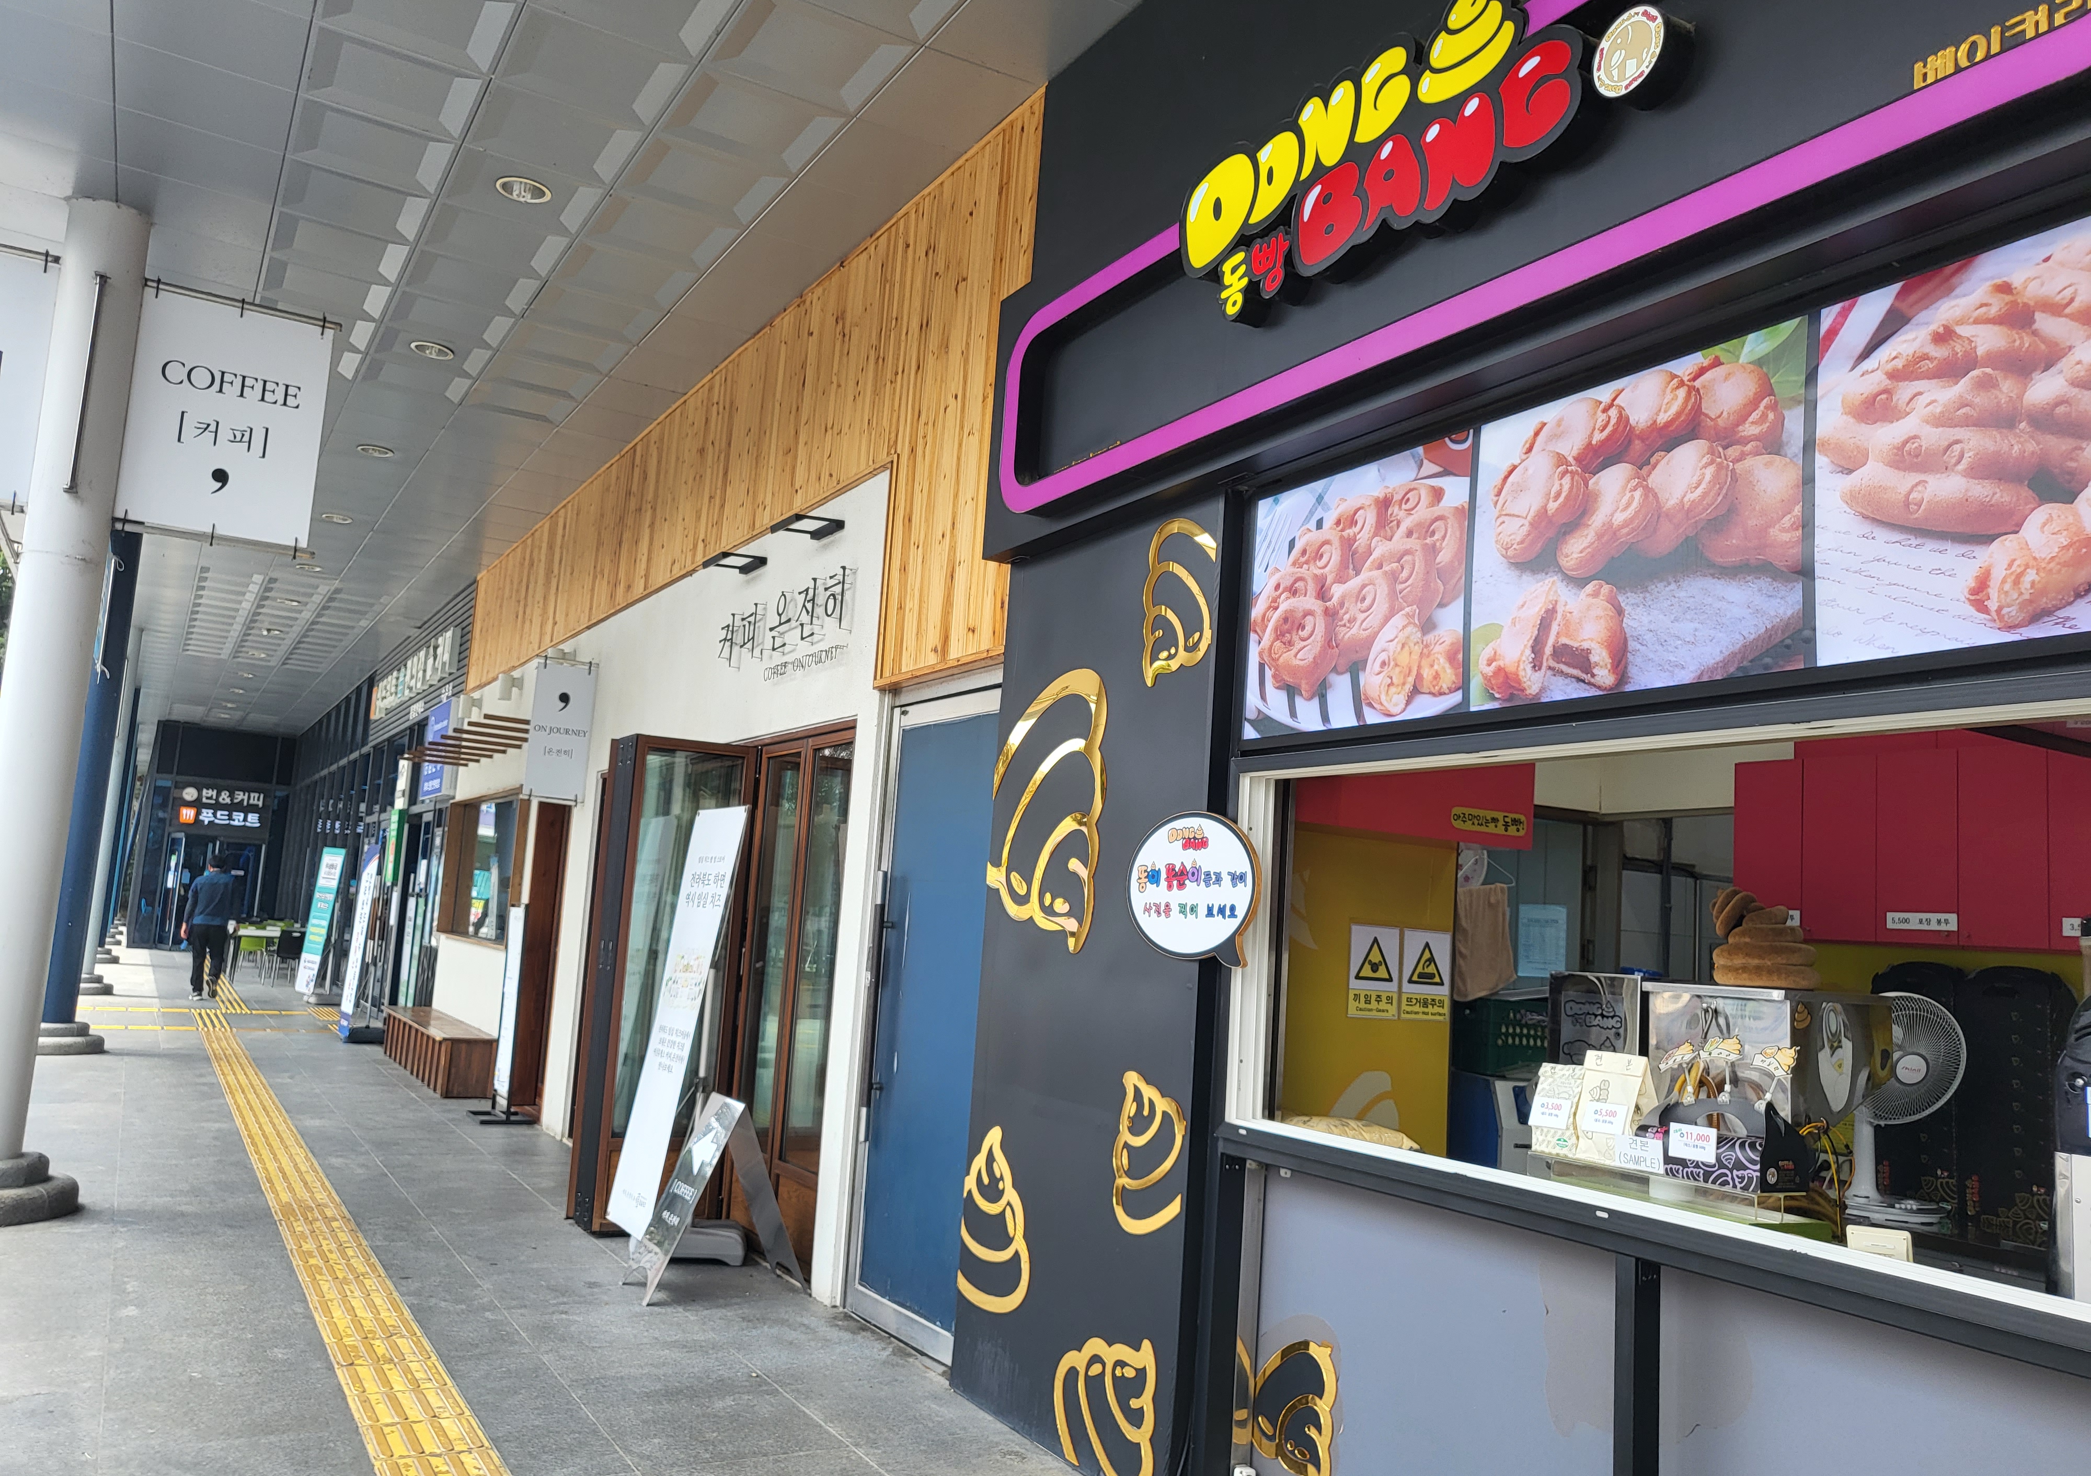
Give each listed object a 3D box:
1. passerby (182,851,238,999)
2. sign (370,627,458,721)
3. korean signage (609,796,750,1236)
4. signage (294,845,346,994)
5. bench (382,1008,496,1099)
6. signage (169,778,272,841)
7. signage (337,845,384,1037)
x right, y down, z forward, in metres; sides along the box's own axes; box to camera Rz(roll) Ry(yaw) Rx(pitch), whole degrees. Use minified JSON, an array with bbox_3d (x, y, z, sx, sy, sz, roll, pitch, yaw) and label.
[{"bbox_3d":[-10.224,2.311,19.256,0.620,1.760,0.450,8,-8,-29],"label":"passerby"},{"bbox_3d":[-7.652,-0.680,18.922,0.100,0.480,6.200,8,-8,-29],"label":"sign"},{"bbox_3d":[-1.581,1.179,6.710,0.050,1.800,0.600,17,-13,-28],"label":"korean signage"},{"bbox_3d":[-9.069,2.276,19.638,0.600,1.800,0.050,-2,-14,45],"label":"signage"},{"bbox_3d":[-4.996,2.552,12.933,0.430,0.420,3.250,8,-8,-29],"label":"bench"},{"bbox_3d":[-16.670,1.452,31.823,1.730,1.100,0.150,8,-8,-29],"label":"signage"},{"bbox_3d":[-6.647,1.948,15.217,0.050,1.800,0.600,11,-10,-33],"label":"signage"}]

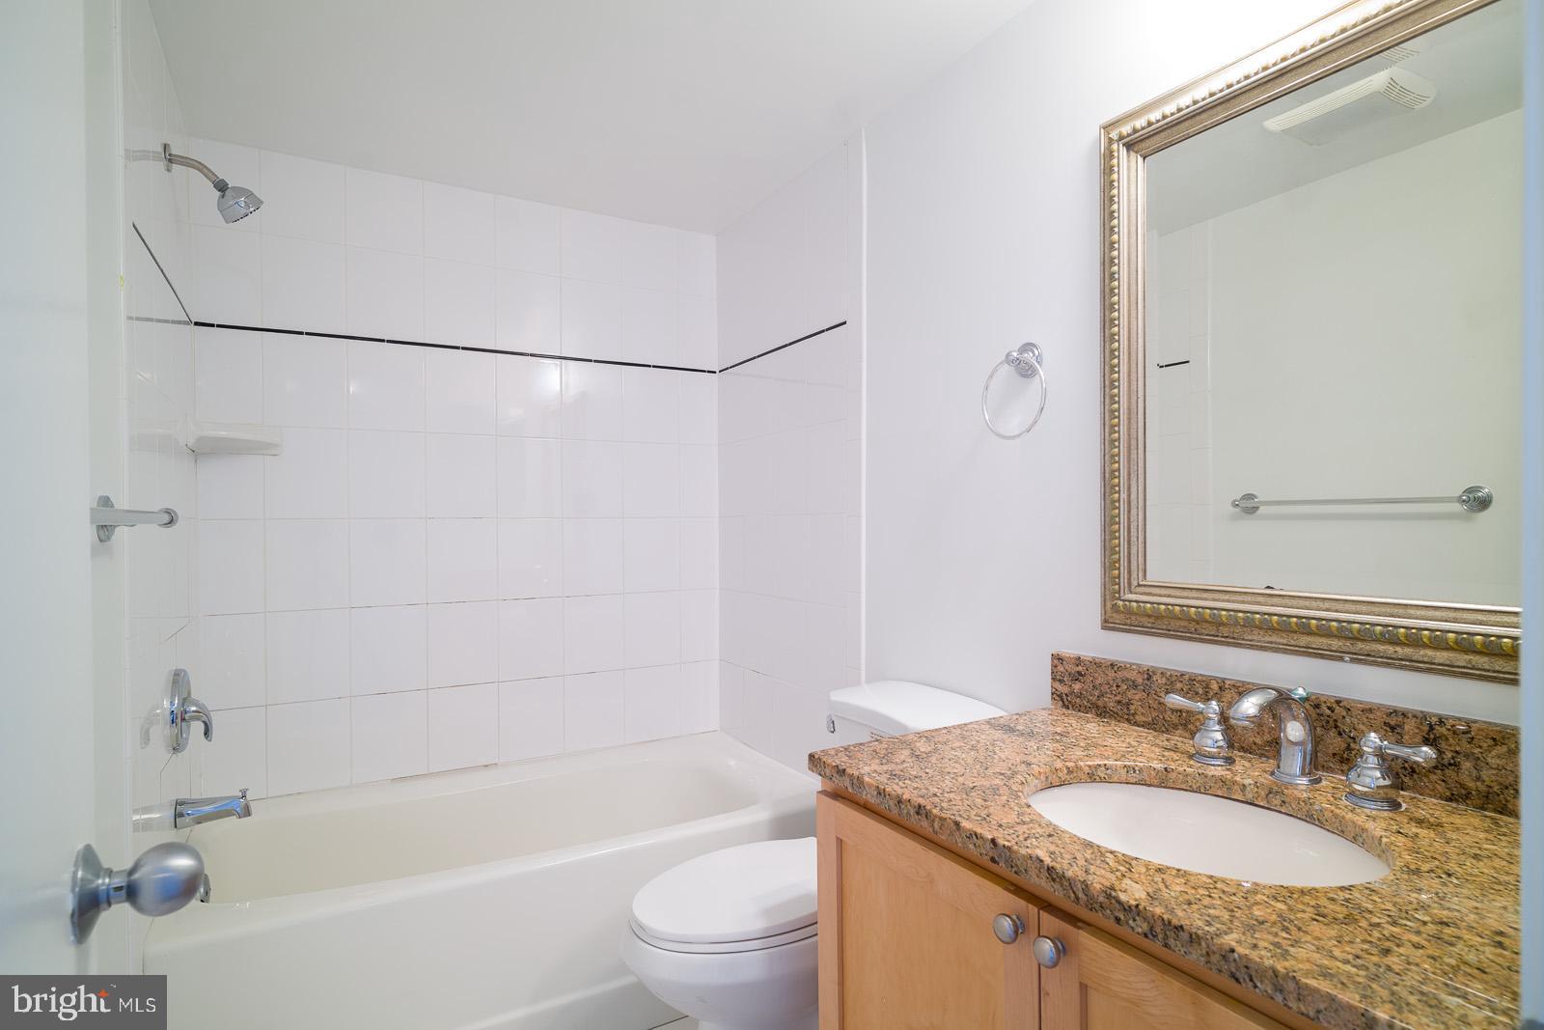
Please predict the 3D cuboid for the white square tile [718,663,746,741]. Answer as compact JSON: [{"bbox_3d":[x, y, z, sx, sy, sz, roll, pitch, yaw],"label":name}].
[{"bbox_3d":[-0.134,0.642,2.682,0.010,0.248,0.178,0,-1,-31],"label":"white square tile"}]

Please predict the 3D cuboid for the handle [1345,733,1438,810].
[{"bbox_3d":[0.755,0.312,0.940,0.058,0.086,0.098,0,-1,-21],"label":"handle"}]

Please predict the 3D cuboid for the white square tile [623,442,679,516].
[{"bbox_3d":[-0.413,-0.118,2.648,0.201,0.254,0.010,0,-1,-29],"label":"white square tile"}]

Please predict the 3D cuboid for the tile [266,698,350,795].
[{"bbox_3d":[-1.300,0.649,2.171,0.201,0.252,0.010,0,0,-28],"label":"tile"}]

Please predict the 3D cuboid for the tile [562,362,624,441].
[{"bbox_3d":[-0.593,-0.375,2.553,0.201,0.257,0.010,0,-1,-29],"label":"tile"}]

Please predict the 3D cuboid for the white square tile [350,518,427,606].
[{"bbox_3d":[-1.126,0.140,2.269,0.202,0.254,0.010,0,0,-29],"label":"white square tile"}]

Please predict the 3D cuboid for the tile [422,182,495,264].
[{"bbox_3d":[-0.955,-0.886,2.368,0.202,0.226,0.010,0,0,-29],"label":"tile"}]

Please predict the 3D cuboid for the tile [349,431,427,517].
[{"bbox_3d":[-1.127,-0.114,2.269,0.201,0.252,0.010,0,0,-28],"label":"tile"}]

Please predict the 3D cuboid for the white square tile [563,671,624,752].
[{"bbox_3d":[-0.585,0.645,2.558,0.201,0.252,0.010,0,0,-28],"label":"white square tile"}]

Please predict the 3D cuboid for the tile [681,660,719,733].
[{"bbox_3d":[-0.252,0.644,2.726,0.145,0.248,0.010,0,-1,-28],"label":"tile"}]

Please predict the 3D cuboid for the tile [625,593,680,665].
[{"bbox_3d":[-0.408,0.391,2.643,0.201,0.251,0.010,0,-1,-29],"label":"tile"}]

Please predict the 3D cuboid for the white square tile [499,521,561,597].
[{"bbox_3d":[-0.767,0.138,2.457,0.200,0.253,0.010,0,-1,-28],"label":"white square tile"}]

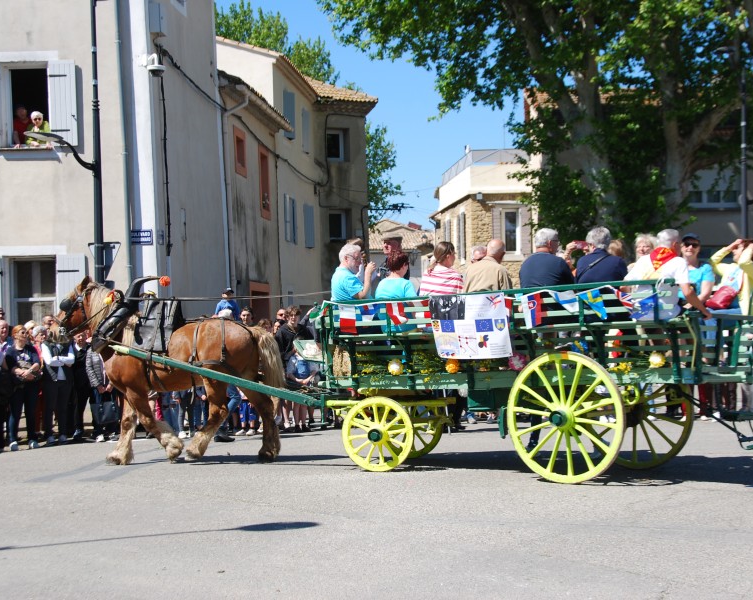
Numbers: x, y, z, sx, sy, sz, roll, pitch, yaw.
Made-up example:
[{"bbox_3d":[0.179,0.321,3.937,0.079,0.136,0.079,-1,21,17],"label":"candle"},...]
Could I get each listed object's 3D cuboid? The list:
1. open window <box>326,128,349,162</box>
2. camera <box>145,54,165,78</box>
[{"bbox_3d":[-1.164,-4.613,38.600,0.740,1.010,0.160,-2,1,-25],"label":"open window"},{"bbox_3d":[-3.434,-3.612,20.000,0.310,0.370,0.320,-2,1,-37],"label":"camera"}]

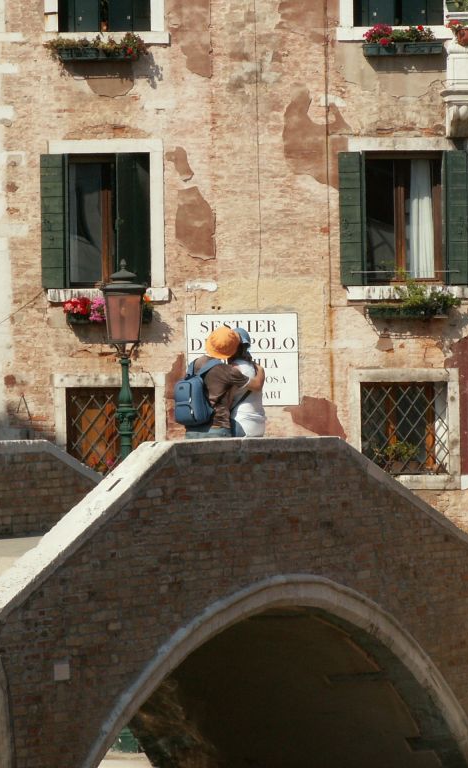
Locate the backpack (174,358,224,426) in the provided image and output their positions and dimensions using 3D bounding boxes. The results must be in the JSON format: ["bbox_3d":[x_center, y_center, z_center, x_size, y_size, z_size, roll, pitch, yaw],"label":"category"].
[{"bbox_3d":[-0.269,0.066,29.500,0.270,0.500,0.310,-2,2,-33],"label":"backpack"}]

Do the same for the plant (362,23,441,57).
[{"bbox_3d":[2.072,-4.261,46.837,0.965,0.421,0.280,-1,2,-3],"label":"plant"}]

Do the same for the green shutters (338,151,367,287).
[{"bbox_3d":[1.469,-2.052,46.939,0.347,1.686,0.090,-1,2,-3],"label":"green shutters"}]

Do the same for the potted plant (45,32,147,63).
[{"bbox_3d":[-1.706,-4.145,46.640,1.256,0.370,0.280,-1,2,-3],"label":"potted plant"}]

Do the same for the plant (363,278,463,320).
[{"bbox_3d":[2.213,-1.047,46.937,1.190,0.521,0.320,-1,2,-3],"label":"plant"}]

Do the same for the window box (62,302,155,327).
[{"bbox_3d":[-1.549,-0.870,46.743,1.086,0.321,0.260,-1,2,-3],"label":"window box"}]

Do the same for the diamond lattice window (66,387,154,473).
[{"bbox_3d":[-1.532,0.589,46.986,1.092,1.117,0.100,-1,2,-3],"label":"diamond lattice window"}]

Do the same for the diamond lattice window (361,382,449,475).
[{"bbox_3d":[2.124,0.554,47.179,1.096,1.146,0.100,-1,2,-3],"label":"diamond lattice window"}]

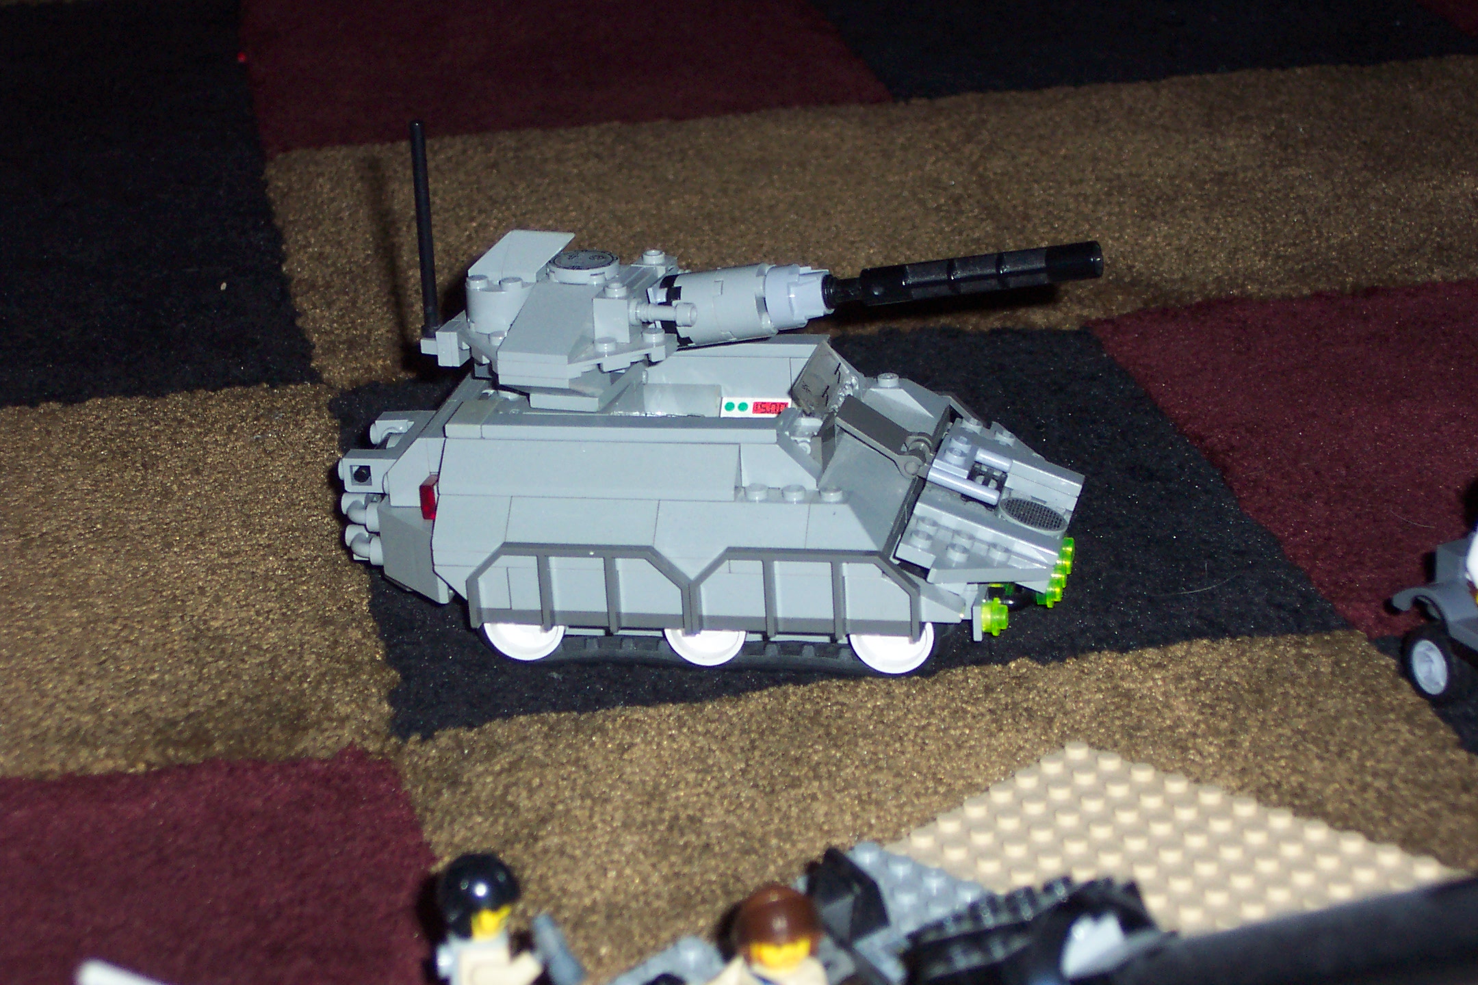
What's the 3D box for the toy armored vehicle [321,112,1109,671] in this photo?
[{"bbox_3d":[-0.004,-0.029,0.794,0.168,0.111,0.105,1,22,11],"label":"toy armored vehicle"}]

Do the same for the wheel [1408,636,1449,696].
[{"bbox_3d":[0.143,0.034,0.740,0.008,0.011,0.011,-14,24,-26],"label":"wheel"}]

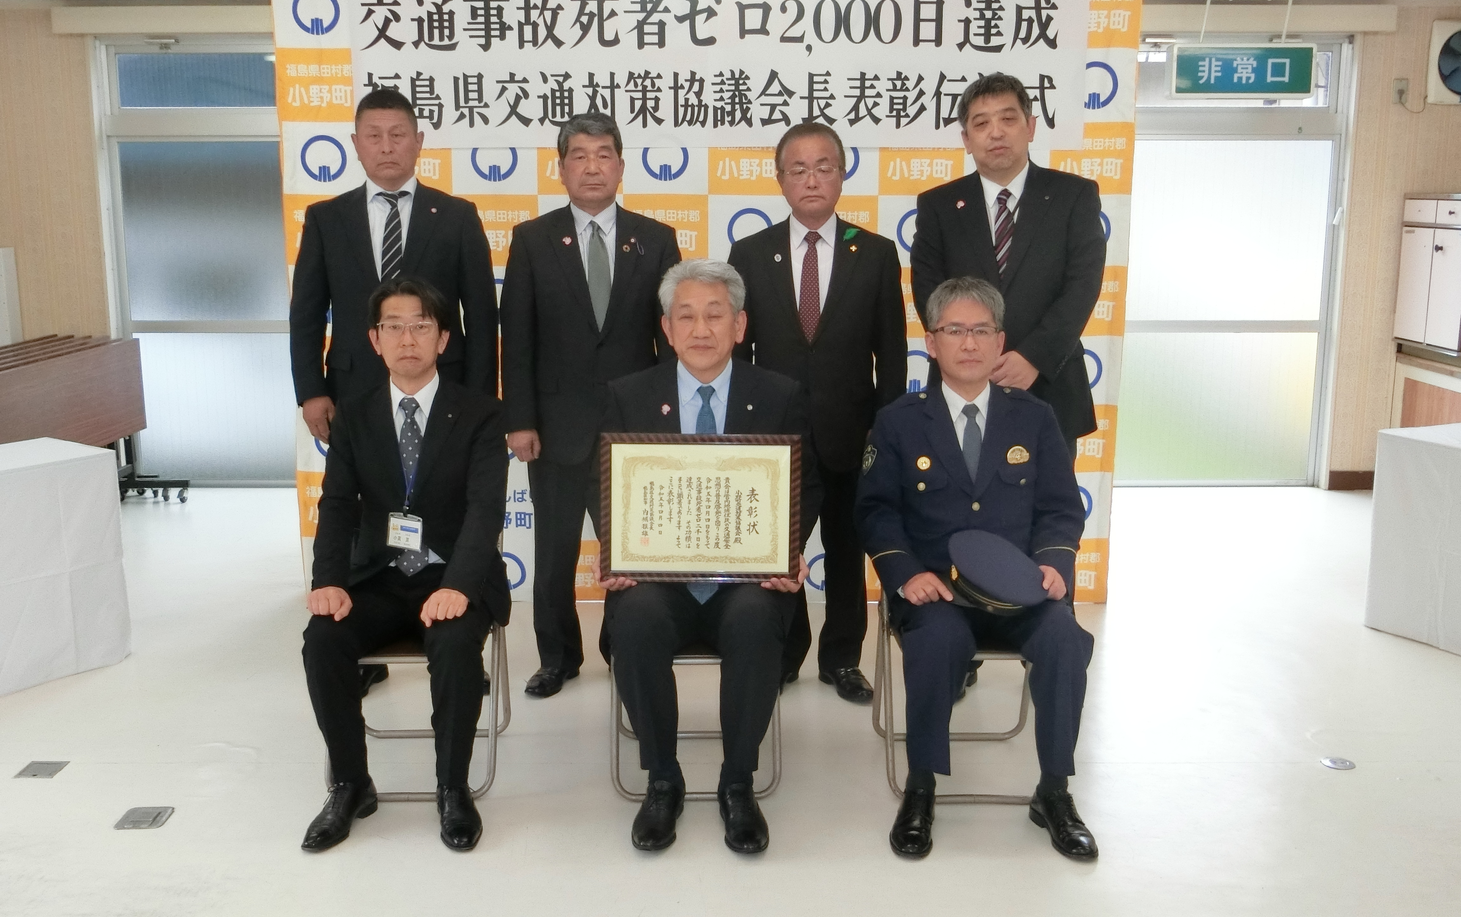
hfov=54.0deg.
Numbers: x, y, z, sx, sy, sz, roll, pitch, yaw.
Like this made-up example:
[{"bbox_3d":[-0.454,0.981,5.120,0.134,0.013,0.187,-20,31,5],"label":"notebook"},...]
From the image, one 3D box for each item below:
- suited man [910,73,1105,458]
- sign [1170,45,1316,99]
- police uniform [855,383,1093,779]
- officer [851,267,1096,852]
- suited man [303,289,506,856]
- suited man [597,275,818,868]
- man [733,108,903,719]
[{"bbox_3d":[0.793,-0.194,4.207,0.558,1.790,0.330,1,11,7],"label":"suited man"},{"bbox_3d":[2.373,-1.800,6.662,0.658,0.250,0.110,0,11,0],"label":"sign"},{"bbox_3d":[0.604,0.280,3.553,0.554,0.920,0.660,0,11,0],"label":"police uniform"},{"bbox_3d":[0.612,0.207,3.479,0.569,1.270,0.780,0,11,0],"label":"officer"},{"bbox_3d":[-0.814,0.202,3.508,0.519,1.270,0.770,0,11,0],"label":"suited man"},{"bbox_3d":[-0.055,0.182,3.504,0.555,1.310,0.780,0,11,0],"label":"suited man"},{"bbox_3d":[0.248,-0.135,4.218,0.507,1.665,0.320,0,11,2],"label":"man"}]

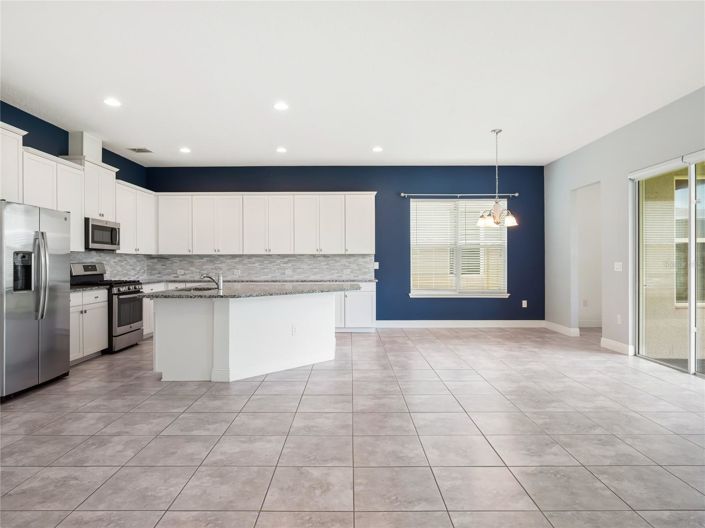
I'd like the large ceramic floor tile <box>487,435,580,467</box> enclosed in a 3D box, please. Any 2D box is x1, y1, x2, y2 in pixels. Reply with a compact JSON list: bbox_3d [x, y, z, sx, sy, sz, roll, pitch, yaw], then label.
[{"bbox_3d":[1.158,1.222,2.665,0.457,0.015,0.448,0,0,0],"label":"large ceramic floor tile"}]

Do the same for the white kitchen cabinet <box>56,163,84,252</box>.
[{"bbox_3d":[-3.740,-0.700,5.180,0.330,1.075,0.507,0,0,0],"label":"white kitchen cabinet"}]

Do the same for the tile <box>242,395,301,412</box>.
[{"bbox_3d":[-0.689,1.211,3.526,0.460,0.010,0.436,0,0,0],"label":"tile"}]

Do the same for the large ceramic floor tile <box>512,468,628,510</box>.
[{"bbox_3d":[1.155,1.217,2.222,0.460,0.010,0.436,0,0,0],"label":"large ceramic floor tile"}]

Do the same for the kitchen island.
[{"bbox_3d":[-0.990,0.763,5.040,2.220,0.914,2.120,0,0,0],"label":"kitchen island"}]

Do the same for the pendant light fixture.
[{"bbox_3d":[2.020,-1.180,5.670,0.580,1.340,0.570,0,0,0],"label":"pendant light fixture"}]

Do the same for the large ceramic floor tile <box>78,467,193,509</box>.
[{"bbox_3d":[-1.145,1.217,2.216,0.460,0.010,0.436,0,0,0],"label":"large ceramic floor tile"}]

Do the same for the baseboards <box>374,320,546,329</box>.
[{"bbox_3d":[2.013,1.121,7.546,3.135,0.135,0.016,0,0,0],"label":"baseboards"}]

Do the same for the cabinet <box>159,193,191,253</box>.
[{"bbox_3d":[-3.190,-0.713,7.515,0.620,1.080,0.330,0,0,0],"label":"cabinet"}]

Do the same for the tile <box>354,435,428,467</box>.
[{"bbox_3d":[0.238,1.222,2.665,0.457,0.015,0.448,0,0,0],"label":"tile"}]

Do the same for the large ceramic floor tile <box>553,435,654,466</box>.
[{"bbox_3d":[1.630,1.225,2.672,0.458,0.010,0.445,0,0,0],"label":"large ceramic floor tile"}]

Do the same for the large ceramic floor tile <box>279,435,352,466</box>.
[{"bbox_3d":[-0.226,1.215,2.655,0.460,0.010,0.436,0,0,0],"label":"large ceramic floor tile"}]

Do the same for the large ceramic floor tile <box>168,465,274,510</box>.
[{"bbox_3d":[-0.685,1.217,2.217,0.460,0.010,0.436,0,0,0],"label":"large ceramic floor tile"}]

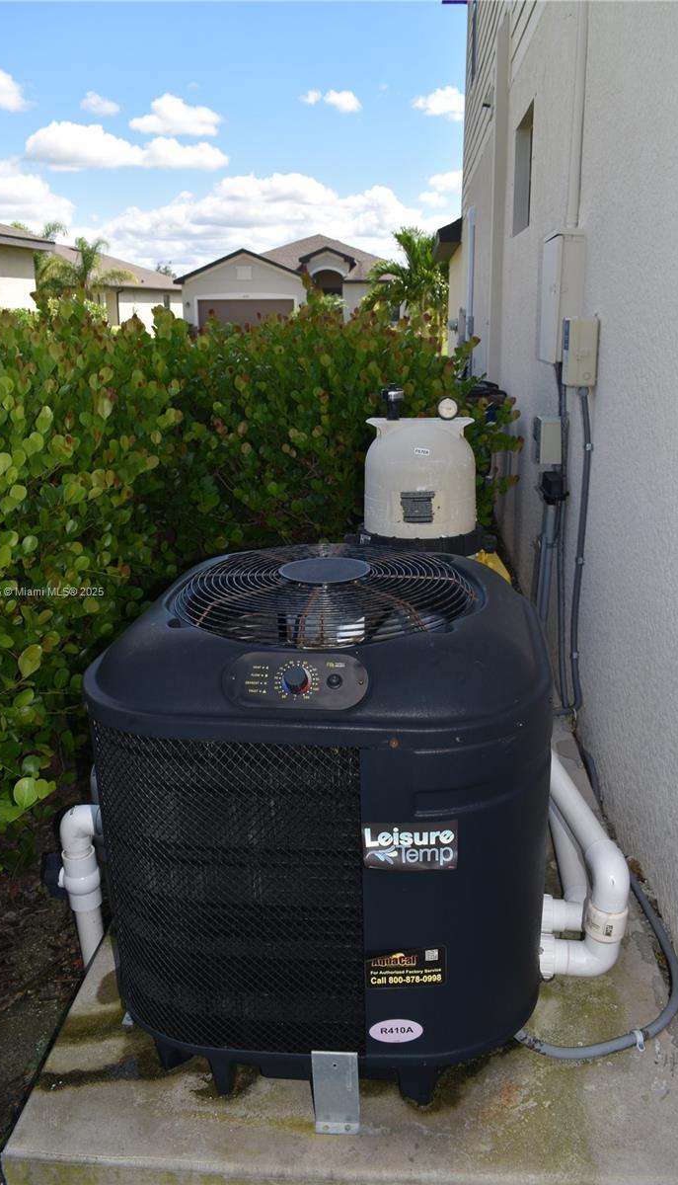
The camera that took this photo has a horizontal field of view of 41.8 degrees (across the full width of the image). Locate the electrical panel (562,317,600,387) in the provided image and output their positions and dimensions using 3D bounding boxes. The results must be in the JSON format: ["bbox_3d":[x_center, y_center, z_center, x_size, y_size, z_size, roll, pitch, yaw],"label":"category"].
[{"bbox_3d":[0.798,-0.798,2.940,0.091,0.212,0.128,0,18,5],"label":"electrical panel"}]

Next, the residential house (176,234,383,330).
[{"bbox_3d":[-1.099,-18.188,52.158,13.000,6.048,17.000,0,18,5],"label":"residential house"}]

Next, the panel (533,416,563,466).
[{"bbox_3d":[0.858,-0.631,3.628,0.088,0.178,0.202,0,18,5],"label":"panel"}]

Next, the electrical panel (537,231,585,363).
[{"bbox_3d":[0.842,-1.113,3.379,0.086,0.440,0.475,0,18,5],"label":"electrical panel"}]

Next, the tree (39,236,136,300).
[{"bbox_3d":[-10.292,-12.268,36.727,3.800,4.625,3.700,0,18,5],"label":"tree"}]

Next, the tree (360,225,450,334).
[{"bbox_3d":[2.223,-8.470,25.541,3.000,3.864,3.000,0,18,5],"label":"tree"}]

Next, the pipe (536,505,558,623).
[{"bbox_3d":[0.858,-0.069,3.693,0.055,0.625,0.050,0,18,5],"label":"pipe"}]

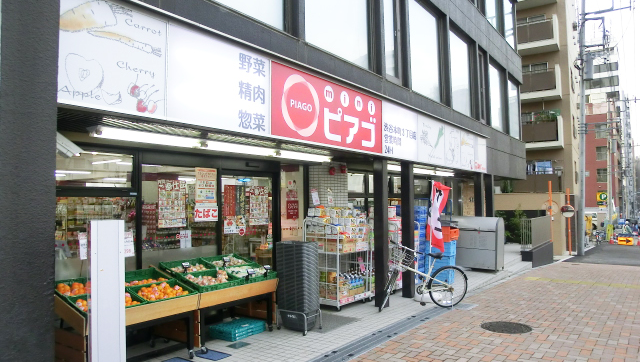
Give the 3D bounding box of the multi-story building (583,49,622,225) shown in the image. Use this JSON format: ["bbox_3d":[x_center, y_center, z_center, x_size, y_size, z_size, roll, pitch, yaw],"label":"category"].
[{"bbox_3d":[39.251,-5.299,65.981,9.000,24.000,14.000,-4,-4,37],"label":"multi-story building"}]

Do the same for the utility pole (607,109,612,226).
[{"bbox_3d":[18.935,-0.752,29.000,0.340,9.600,0.340,-4,-4,37],"label":"utility pole"}]

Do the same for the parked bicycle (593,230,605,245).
[{"bbox_3d":[17.889,3.623,28.500,0.600,1.050,1.700,-4,-4,36],"label":"parked bicycle"}]

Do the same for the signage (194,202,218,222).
[{"bbox_3d":[-1.607,0.457,6.315,0.020,0.244,0.409,-4,-4,36],"label":"signage"}]

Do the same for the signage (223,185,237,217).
[{"bbox_3d":[-1.367,0.305,6.770,0.020,0.473,0.234,-4,-4,36],"label":"signage"}]

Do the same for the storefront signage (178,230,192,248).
[{"bbox_3d":[-1.747,0.763,5.784,0.015,0.215,0.170,-4,-4,37],"label":"storefront signage"}]

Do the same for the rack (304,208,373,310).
[{"bbox_3d":[0.298,1.307,7.575,0.680,1.520,0.920,-4,-4,37],"label":"rack"}]

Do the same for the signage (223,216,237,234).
[{"bbox_3d":[-1.363,0.670,6.746,0.020,0.265,0.233,-4,-4,36],"label":"signage"}]

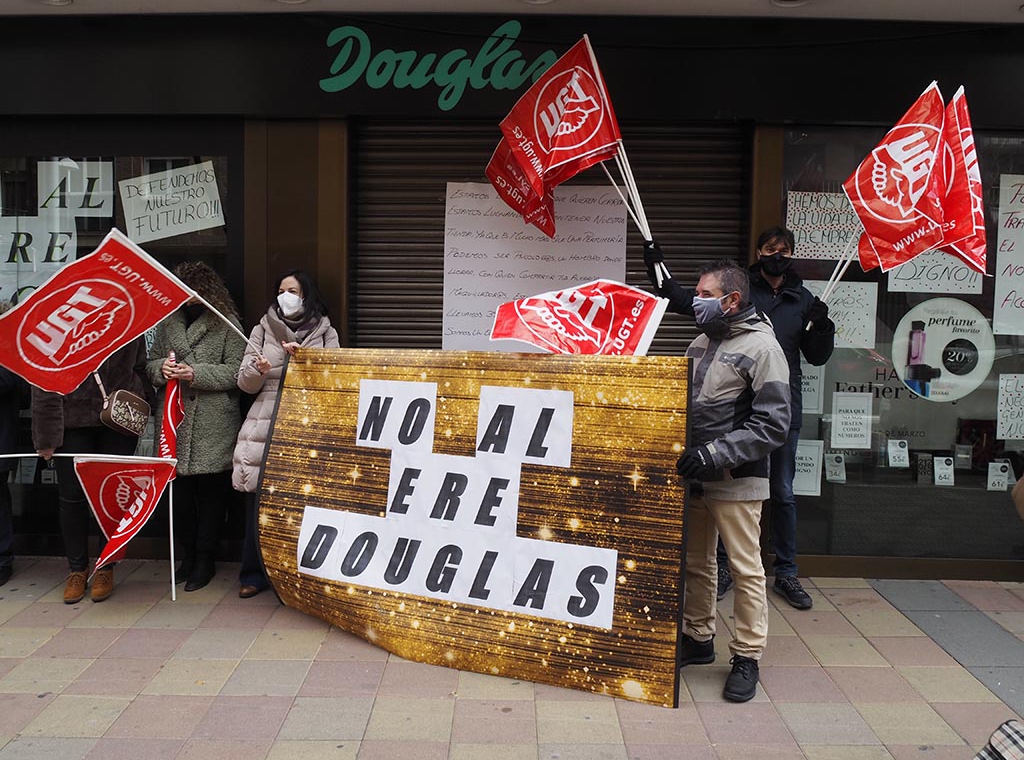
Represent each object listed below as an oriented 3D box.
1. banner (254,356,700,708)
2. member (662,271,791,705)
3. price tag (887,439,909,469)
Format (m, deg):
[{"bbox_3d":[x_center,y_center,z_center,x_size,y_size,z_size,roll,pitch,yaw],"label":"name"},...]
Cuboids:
[{"bbox_3d":[-0.271,0.524,3.411,1.970,1.310,0.200,3,6,25],"label":"banner"},{"bbox_3d":[0.882,0.377,3.300,0.450,1.690,0.530,-3,7,-35],"label":"member"},{"bbox_3d":[2.141,0.411,4.600,0.110,0.155,0.040,1,5,0],"label":"price tag"}]

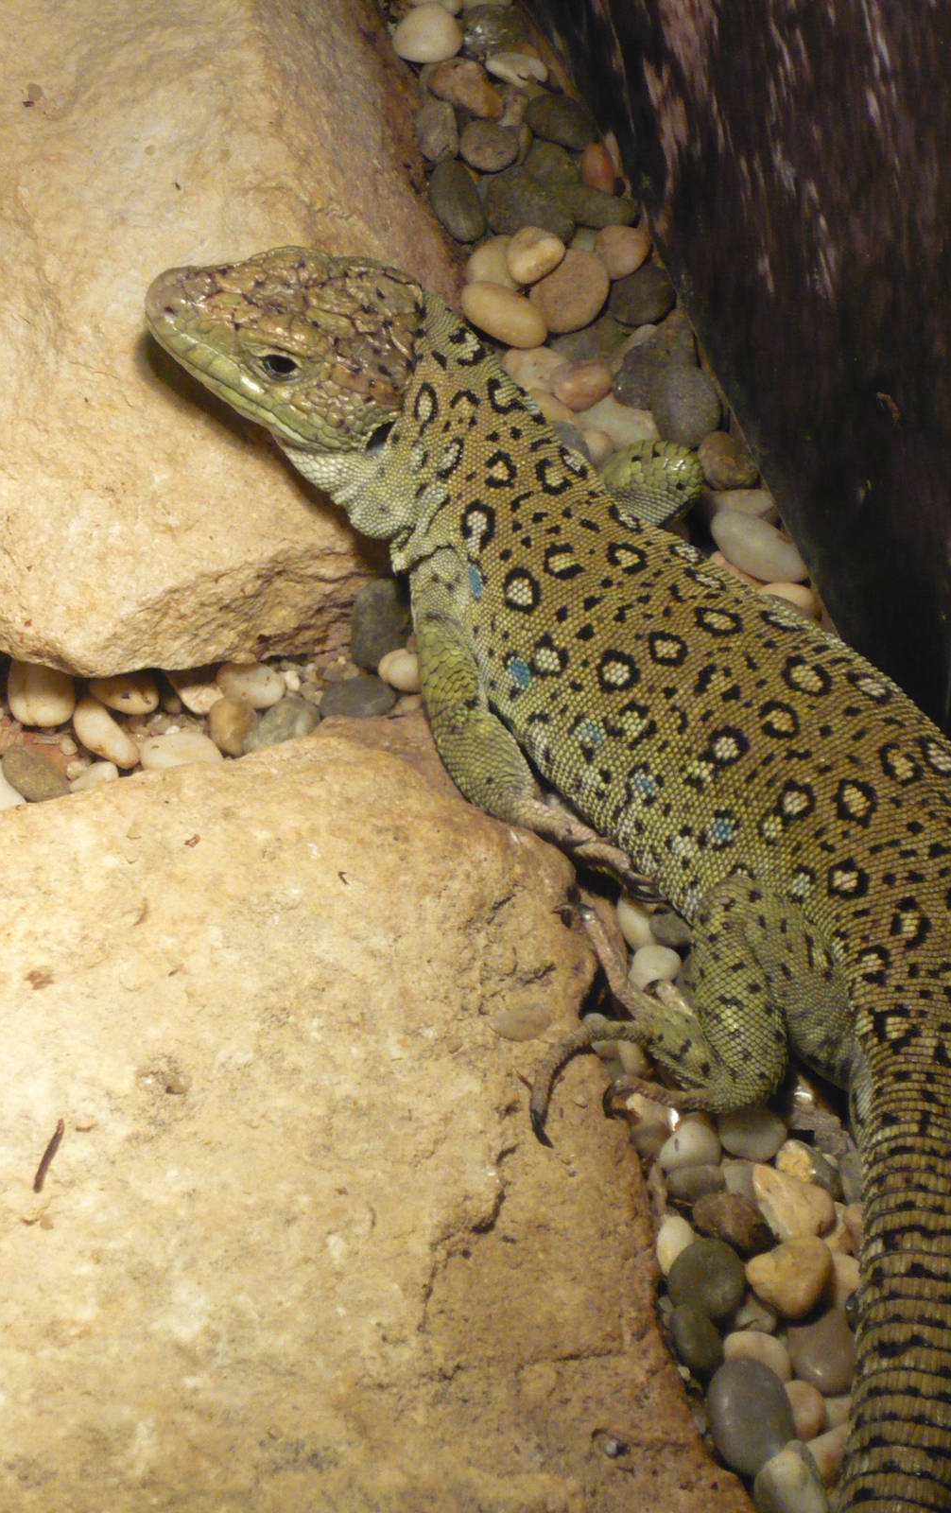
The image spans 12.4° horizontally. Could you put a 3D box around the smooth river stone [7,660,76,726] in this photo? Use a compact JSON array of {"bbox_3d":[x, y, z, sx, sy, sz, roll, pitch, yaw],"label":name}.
[{"bbox_3d":[-0.096,-0.015,0.961,0.015,0.011,0.021,-7,50,-2],"label":"smooth river stone"}]

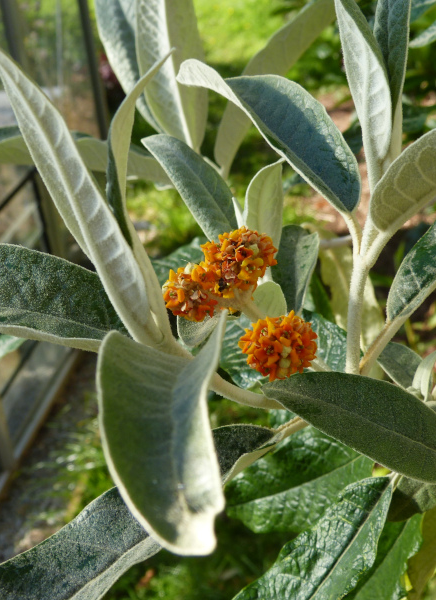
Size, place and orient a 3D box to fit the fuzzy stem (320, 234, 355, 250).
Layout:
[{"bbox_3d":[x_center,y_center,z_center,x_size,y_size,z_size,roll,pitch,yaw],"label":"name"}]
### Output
[{"bbox_3d":[0.050,-0.024,0.390,0.015,0.004,0.004,-10,2,0],"label":"fuzzy stem"}]

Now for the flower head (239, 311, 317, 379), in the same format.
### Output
[{"bbox_3d":[0.019,0.014,0.290,0.025,0.024,0.025,-4,30,4],"label":"flower head"}]

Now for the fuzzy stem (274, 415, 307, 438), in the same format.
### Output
[{"bbox_3d":[0.024,0.042,0.305,0.013,0.003,0.003,-30,-9,0],"label":"fuzzy stem"}]

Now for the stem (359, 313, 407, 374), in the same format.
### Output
[{"bbox_3d":[0.056,0.016,0.318,0.004,0.004,0.025,34,78,10],"label":"stem"}]

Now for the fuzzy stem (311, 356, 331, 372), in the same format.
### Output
[{"bbox_3d":[0.033,0.021,0.299,0.003,0.010,0.003,-58,37,0],"label":"fuzzy stem"}]

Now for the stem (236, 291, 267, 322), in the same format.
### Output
[{"bbox_3d":[0.011,0.002,0.296,0.004,0.012,0.004,-45,19,1],"label":"stem"}]

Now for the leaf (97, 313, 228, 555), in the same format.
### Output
[{"bbox_3d":[-0.015,0.037,0.253,0.035,0.063,0.026,-2,-12,-4],"label":"leaf"}]

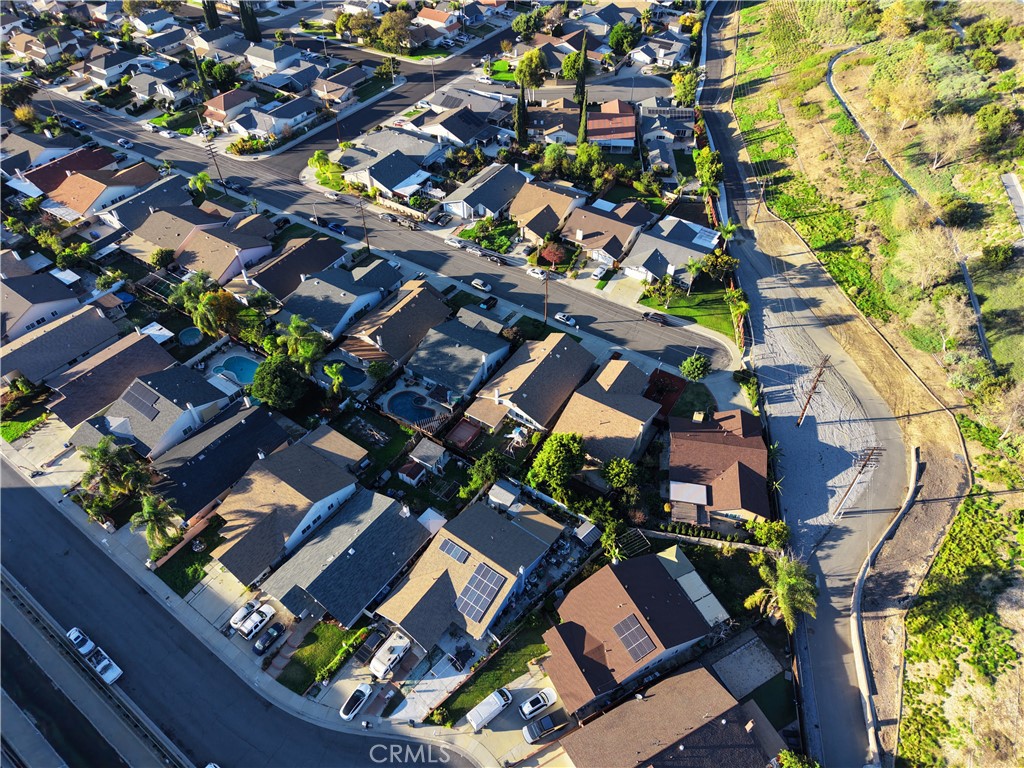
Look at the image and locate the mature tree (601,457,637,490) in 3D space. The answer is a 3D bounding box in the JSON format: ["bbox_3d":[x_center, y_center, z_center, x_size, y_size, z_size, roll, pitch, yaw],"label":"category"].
[{"bbox_3d":[16.957,14.457,108.518,5.500,5.400,5.400,-1,46,0],"label":"mature tree"}]

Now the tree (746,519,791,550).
[{"bbox_3d":[37.633,22.687,100.111,5.800,5.200,5.200,-1,46,0],"label":"tree"}]

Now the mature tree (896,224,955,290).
[{"bbox_3d":[82.020,-24.140,135.140,10.700,13.000,10.700,0,44,0],"label":"mature tree"}]

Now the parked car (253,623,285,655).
[{"bbox_3d":[-32.906,34.692,92.553,1.820,1.450,4.700,24,51,23],"label":"parked car"}]

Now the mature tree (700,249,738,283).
[{"bbox_3d":[45.499,-25.264,149.622,8.000,7.500,8.000,-1,44,0],"label":"mature tree"}]

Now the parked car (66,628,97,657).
[{"bbox_3d":[-59.958,35.708,94.635,4.500,1.450,1.800,26,50,25],"label":"parked car"}]

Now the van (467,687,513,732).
[{"bbox_3d":[-2.763,40.729,85.212,5.850,2.500,2.050,-28,51,-25],"label":"van"}]

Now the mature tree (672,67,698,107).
[{"bbox_3d":[54.517,-93.097,214.966,8.000,12.500,8.000,-1,44,0],"label":"mature tree"}]

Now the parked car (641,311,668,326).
[{"bbox_3d":[29.740,-13.956,142.414,4.800,1.750,1.930,24,50,23],"label":"parked car"}]

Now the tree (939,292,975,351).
[{"bbox_3d":[85.130,-11.397,132.166,7.800,11.500,7.800,-1,44,0],"label":"tree"}]

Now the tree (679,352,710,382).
[{"bbox_3d":[33.320,-2.780,124.670,5.800,5.200,5.800,0,44,0],"label":"tree"}]

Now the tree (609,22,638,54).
[{"bbox_3d":[38.892,-120.824,237.359,10.200,10.500,9.800,-1,46,0],"label":"tree"}]

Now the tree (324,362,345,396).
[{"bbox_3d":[-31.000,-0.390,120.100,3.700,8.200,3.700,0,44,0],"label":"tree"}]

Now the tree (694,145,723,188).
[{"bbox_3d":[48.900,-53.800,168.800,7.400,9.600,7.400,-1,43,0],"label":"tree"}]

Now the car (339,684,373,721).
[{"bbox_3d":[-19.851,40.477,86.579,1.870,1.450,4.720,24,50,22],"label":"car"}]

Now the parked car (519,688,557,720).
[{"bbox_3d":[3.217,40.375,86.090,4.800,1.670,1.900,-25,49,-23],"label":"parked car"}]

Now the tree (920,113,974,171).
[{"bbox_3d":[104.000,-57.800,163.000,11.200,13.000,11.200,-1,43,0],"label":"tree"}]

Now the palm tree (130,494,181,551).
[{"bbox_3d":[-52.000,21.600,99.600,6.700,7.200,6.700,-1,43,0],"label":"palm tree"}]

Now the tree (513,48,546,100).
[{"bbox_3d":[5.913,-98.765,218.127,9.500,17.000,9.500,-1,44,0],"label":"tree"}]

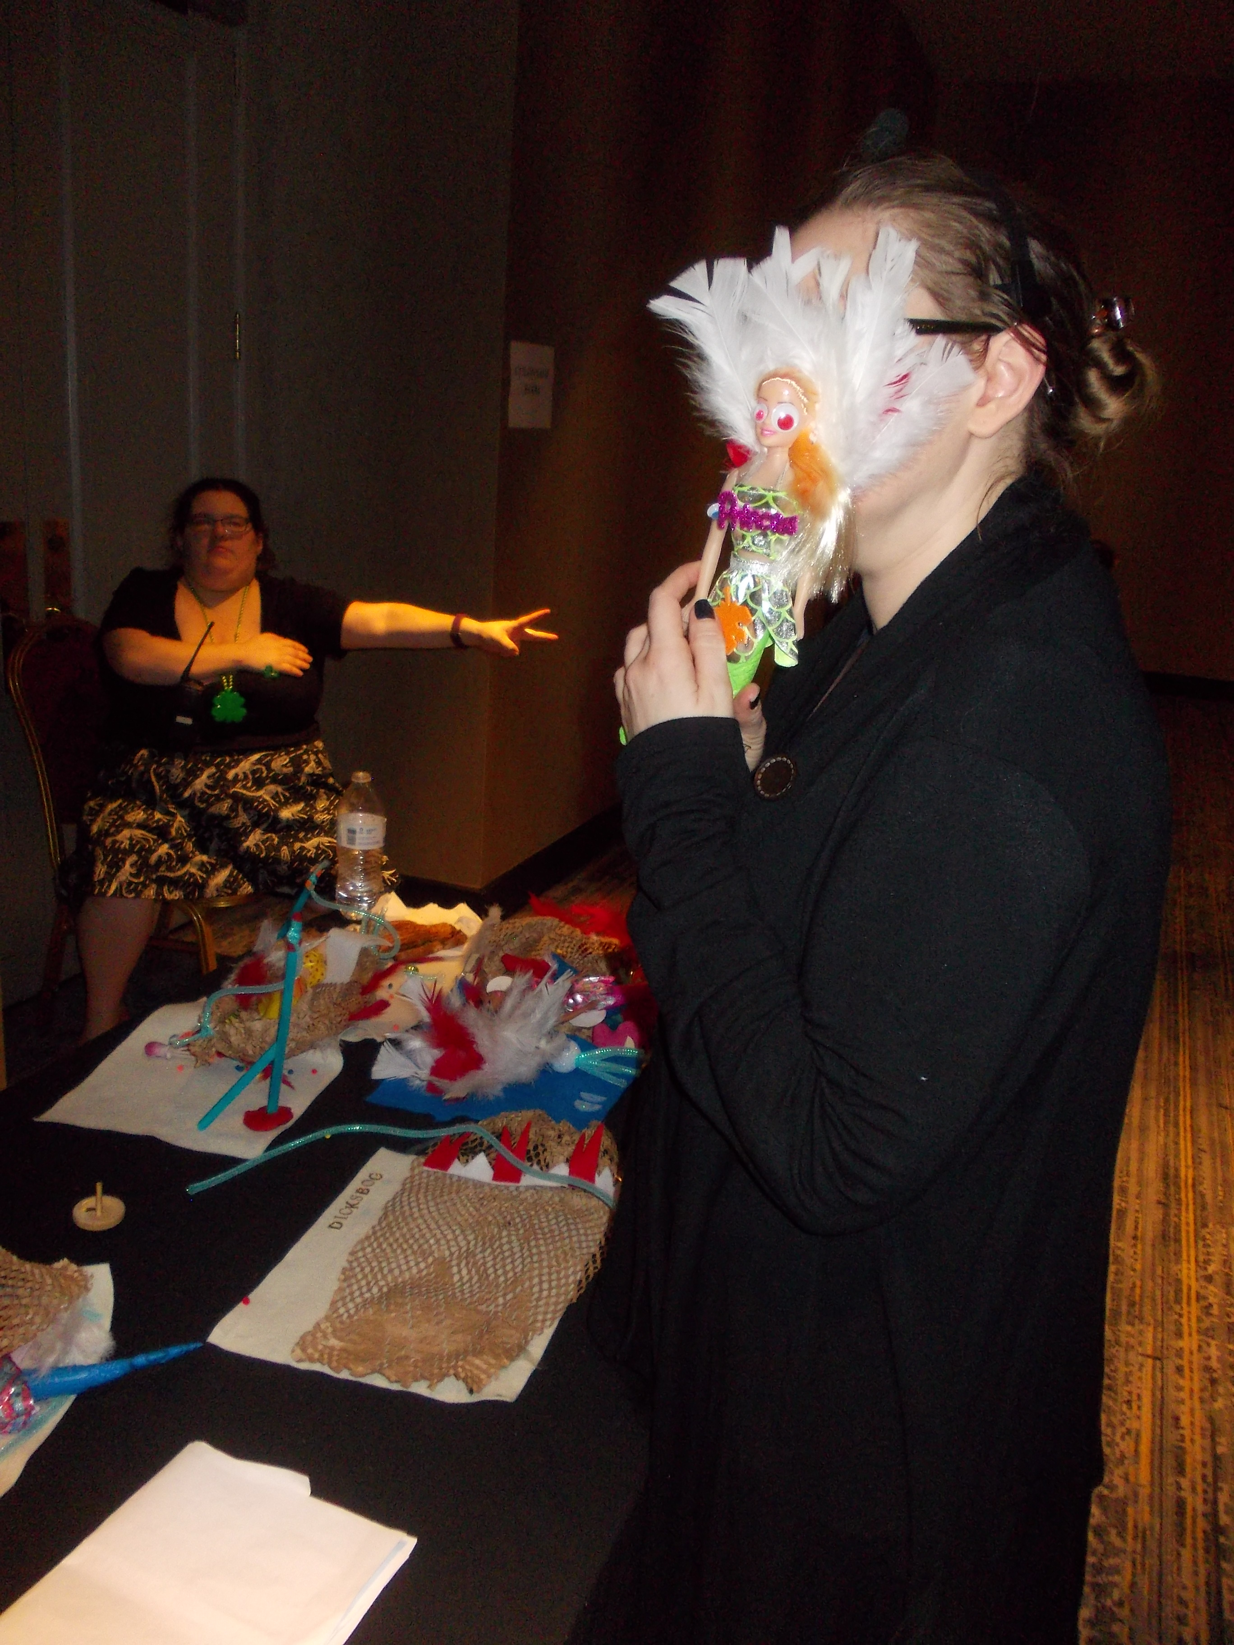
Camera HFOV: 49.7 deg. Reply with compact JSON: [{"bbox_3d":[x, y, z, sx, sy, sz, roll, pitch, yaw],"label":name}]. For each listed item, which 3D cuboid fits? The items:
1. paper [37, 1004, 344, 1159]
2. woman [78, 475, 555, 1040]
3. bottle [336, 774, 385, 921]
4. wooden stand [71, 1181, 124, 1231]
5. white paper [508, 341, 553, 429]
[{"bbox_3d":[-0.408,0.253,1.370,0.228,0.012,0.290,7,16,10],"label":"paper"},{"bbox_3d":[-0.684,-0.120,3.034,1.000,1.260,0.720,-3,17,-24],"label":"woman"},{"bbox_3d":[-0.353,0.025,1.831,0.067,0.204,0.067,4,16,-1],"label":"bottle"},{"bbox_3d":[-0.418,0.301,1.072,0.041,0.036,0.041,4,14,0],"label":"wooden stand"},{"bbox_3d":[-0.234,-1.203,3.676,0.006,0.216,0.279,10,18,19],"label":"white paper"}]

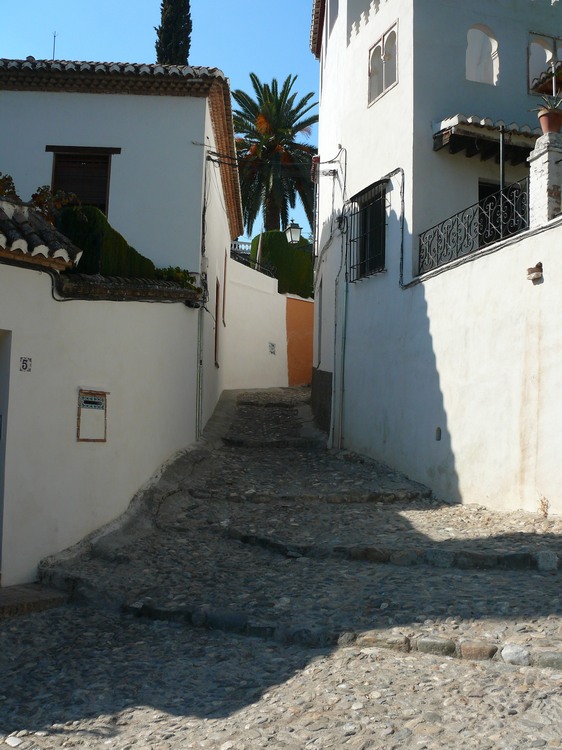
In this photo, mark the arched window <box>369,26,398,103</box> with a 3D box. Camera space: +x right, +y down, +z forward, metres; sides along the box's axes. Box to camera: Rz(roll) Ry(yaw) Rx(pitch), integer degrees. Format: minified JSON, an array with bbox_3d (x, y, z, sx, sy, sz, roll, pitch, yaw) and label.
[{"bbox_3d":[1.435,-4.335,10.600,0.150,0.840,0.880,3,-4,-21],"label":"arched window"}]

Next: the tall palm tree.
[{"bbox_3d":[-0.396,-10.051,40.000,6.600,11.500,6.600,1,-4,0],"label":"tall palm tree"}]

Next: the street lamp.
[{"bbox_3d":[0.322,-3.691,19.500,0.370,0.660,0.370,3,-4,-21],"label":"street lamp"}]

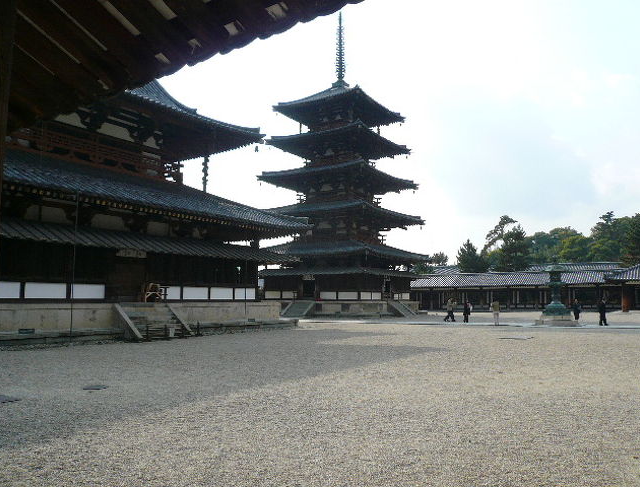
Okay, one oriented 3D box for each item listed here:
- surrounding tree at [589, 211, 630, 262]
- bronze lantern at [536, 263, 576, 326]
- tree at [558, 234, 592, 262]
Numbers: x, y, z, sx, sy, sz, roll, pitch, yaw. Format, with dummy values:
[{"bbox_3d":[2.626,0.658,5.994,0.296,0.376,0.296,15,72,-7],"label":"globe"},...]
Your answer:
[{"bbox_3d":[60.164,2.723,108.328,8.320,19.280,8.320,-3,-7,29],"label":"surrounding tree"},{"bbox_3d":[15.635,3.417,34.842,2.350,4.300,2.350,-4,-7,34],"label":"bronze lantern"},{"bbox_3d":[51.872,5.365,106.039,7.310,14.460,7.310,-3,-7,26],"label":"tree"}]

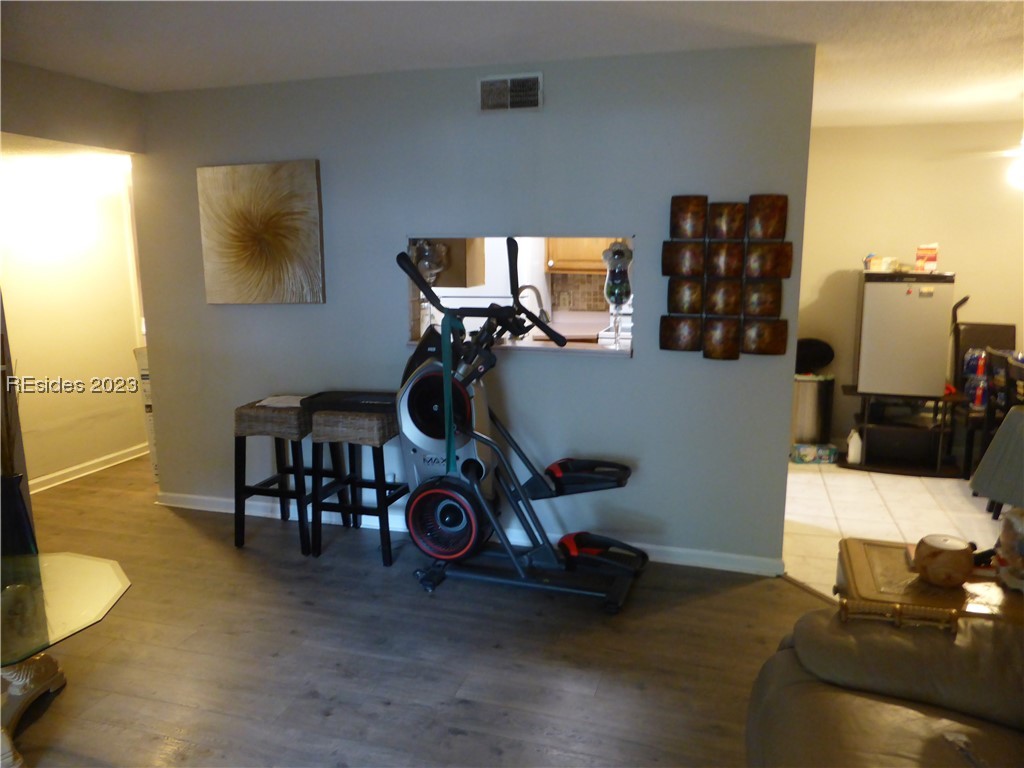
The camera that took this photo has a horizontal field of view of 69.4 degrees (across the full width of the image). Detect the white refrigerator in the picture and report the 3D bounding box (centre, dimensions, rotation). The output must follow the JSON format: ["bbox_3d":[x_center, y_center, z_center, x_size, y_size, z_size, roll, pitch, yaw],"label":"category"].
[{"bbox_3d":[2.776,-0.380,5.339,0.548,0.852,0.510,3,10,16],"label":"white refrigerator"}]

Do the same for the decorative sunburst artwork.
[{"bbox_3d":[-1.399,-0.820,4.109,0.750,0.760,0.045,3,10,16],"label":"decorative sunburst artwork"}]

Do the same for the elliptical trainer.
[{"bbox_3d":[0.074,0.131,3.446,1.180,1.620,0.640,3,10,16],"label":"elliptical trainer"}]

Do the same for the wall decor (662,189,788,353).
[{"bbox_3d":[0.984,-0.491,3.434,0.574,0.755,0.050,3,10,16],"label":"wall decor"}]

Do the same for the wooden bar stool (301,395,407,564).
[{"bbox_3d":[-0.756,0.489,3.883,0.435,0.770,0.440,3,10,16],"label":"wooden bar stool"}]

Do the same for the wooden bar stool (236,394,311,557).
[{"bbox_3d":[-1.192,0.468,4.012,0.435,0.770,0.440,3,10,16],"label":"wooden bar stool"}]

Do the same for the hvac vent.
[{"bbox_3d":[-0.013,-1.420,3.604,0.331,0.175,0.020,3,10,16],"label":"hvac vent"}]

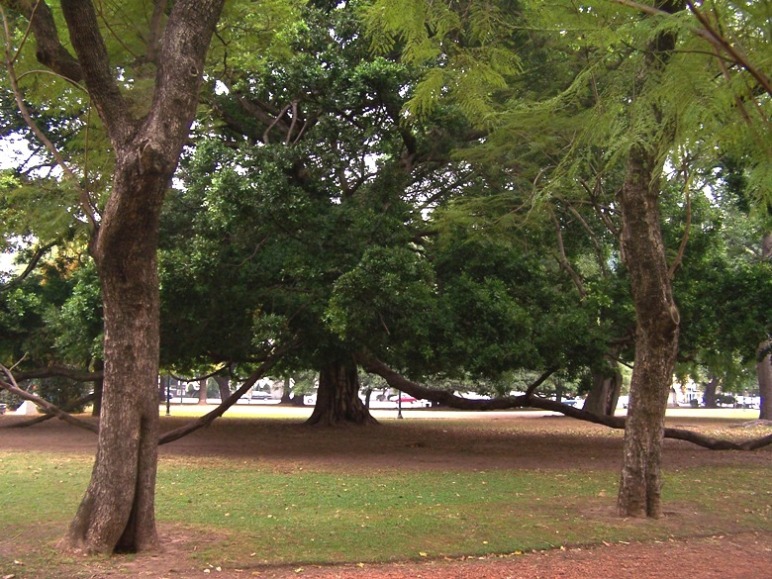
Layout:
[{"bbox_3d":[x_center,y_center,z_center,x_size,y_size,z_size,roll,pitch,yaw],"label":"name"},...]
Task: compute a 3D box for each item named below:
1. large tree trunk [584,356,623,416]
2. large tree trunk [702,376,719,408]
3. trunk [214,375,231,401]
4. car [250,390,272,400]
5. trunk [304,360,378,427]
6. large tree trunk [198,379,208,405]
[{"bbox_3d":[12.319,5.508,48.000,2.100,3.400,2.000,0,-7,0],"label":"large tree trunk"},{"bbox_3d":[26.419,8.386,69.000,1.300,2.600,1.250,0,-7,0],"label":"large tree trunk"},{"bbox_3d":[-15.819,9.603,82.000,1.500,2.750,1.300,0,-7,0],"label":"trunk"},{"bbox_3d":[-17.335,14.759,118.000,4.200,1.450,1.750,-3,-7,21],"label":"car"},{"bbox_3d":[-1.969,4.558,37.500,3.050,3.000,3.000,0,-7,0],"label":"trunk"},{"bbox_3d":[-17.873,10.014,83.000,1.000,2.600,0.980,0,-7,0],"label":"large tree trunk"}]

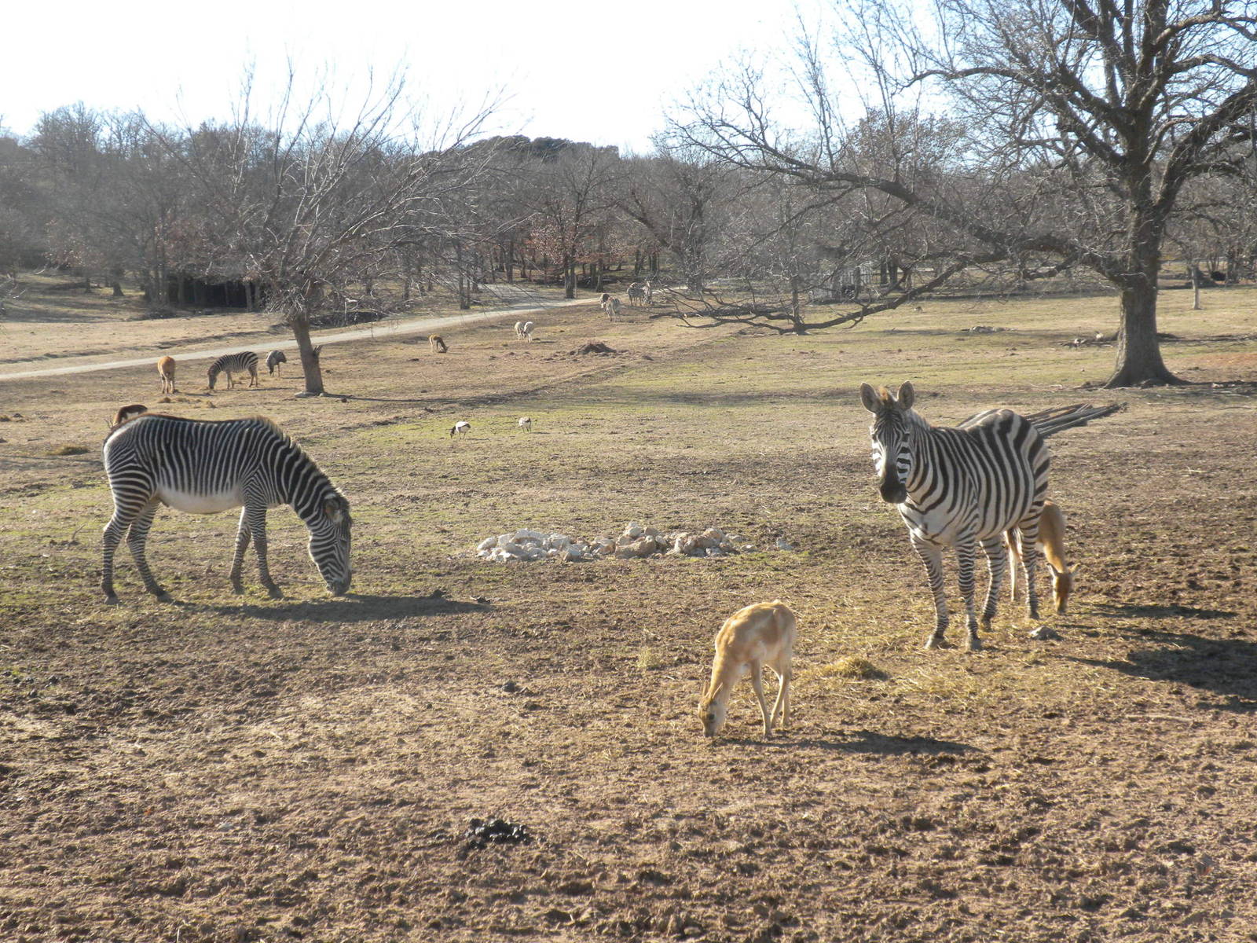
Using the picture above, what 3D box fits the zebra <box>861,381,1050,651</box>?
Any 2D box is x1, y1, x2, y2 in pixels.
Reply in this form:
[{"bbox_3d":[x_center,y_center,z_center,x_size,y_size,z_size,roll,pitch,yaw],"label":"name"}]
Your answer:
[{"bbox_3d":[2.157,0.245,13.715,0.570,1.610,1.750,3,5,32],"label":"zebra"}]

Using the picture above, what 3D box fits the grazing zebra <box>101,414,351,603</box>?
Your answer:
[{"bbox_3d":[-3.078,0.272,16.750,1.900,1.420,0.540,0,4,-7],"label":"grazing zebra"}]

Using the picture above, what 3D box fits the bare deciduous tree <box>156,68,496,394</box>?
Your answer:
[{"bbox_3d":[-9.364,-7.344,67.655,10.200,9.900,9.200,0,4,0],"label":"bare deciduous tree"}]

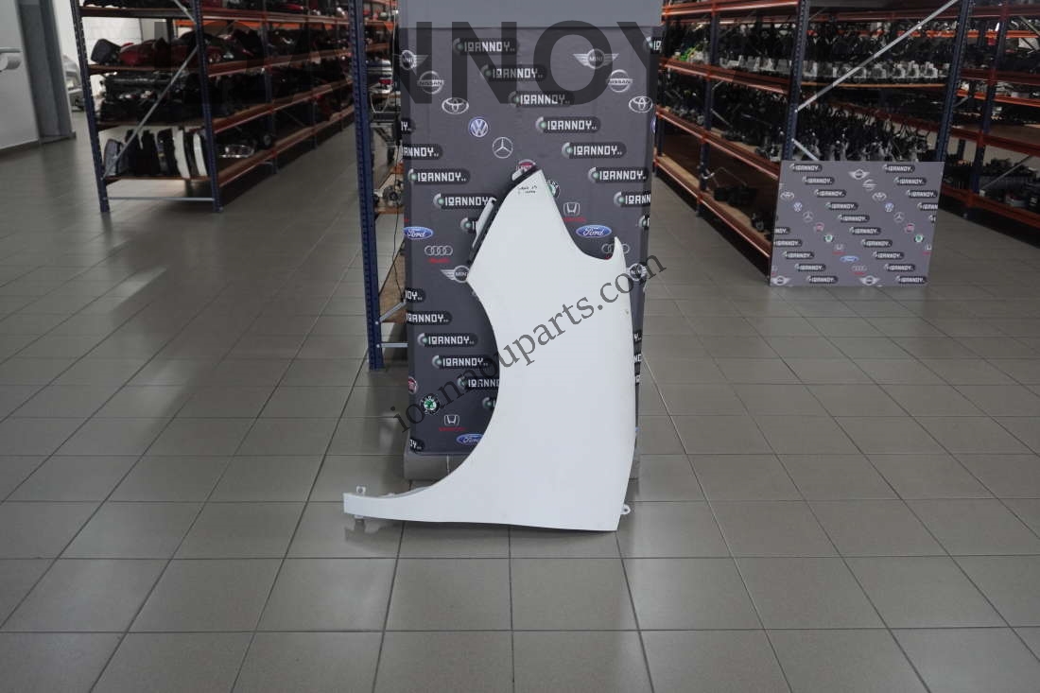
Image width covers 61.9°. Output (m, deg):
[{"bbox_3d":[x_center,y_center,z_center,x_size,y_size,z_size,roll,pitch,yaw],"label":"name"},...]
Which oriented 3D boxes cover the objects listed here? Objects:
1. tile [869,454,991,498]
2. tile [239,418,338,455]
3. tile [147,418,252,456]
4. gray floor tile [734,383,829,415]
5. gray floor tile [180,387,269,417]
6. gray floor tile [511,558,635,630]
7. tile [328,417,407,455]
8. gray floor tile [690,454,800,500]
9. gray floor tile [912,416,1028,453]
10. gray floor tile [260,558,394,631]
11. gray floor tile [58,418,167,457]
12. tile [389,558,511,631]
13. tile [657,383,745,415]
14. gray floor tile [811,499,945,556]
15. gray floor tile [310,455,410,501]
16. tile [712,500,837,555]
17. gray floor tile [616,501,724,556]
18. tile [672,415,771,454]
[{"bbox_3d":[1.317,0.421,2.798,0.300,0.010,0.300,0,20,-2],"label":"tile"},{"bbox_3d":[-0.797,0.314,3.020,0.300,0.010,0.300,0,20,-2],"label":"tile"},{"bbox_3d":[-1.108,0.318,3.043,0.301,0.010,0.301,0,20,-2],"label":"tile"},{"bbox_3d":[1.000,0.212,3.354,0.300,0.010,0.300,0,20,-2],"label":"gray floor tile"},{"bbox_3d":[-1.106,0.210,3.293,0.300,0.010,0.300,0,20,-2],"label":"gray floor tile"},{"bbox_3d":[0.129,0.627,2.199,0.300,0.010,0.300,0,20,-2],"label":"gray floor tile"},{"bbox_3d":[-0.500,0.316,3.035,0.300,0.010,0.300,0,20,-2],"label":"tile"},{"bbox_3d":[0.715,0.420,2.780,0.300,0.010,0.300,0,20,-2],"label":"gray floor tile"},{"bbox_3d":[1.610,0.317,3.089,0.300,0.010,0.300,0,20,-2],"label":"gray floor tile"},{"bbox_3d":[-0.474,0.627,2.185,0.300,0.010,0.300,0,20,-2],"label":"gray floor tile"},{"bbox_3d":[-1.394,0.313,2.996,0.298,0.010,0.298,0,20,-2],"label":"gray floor tile"},{"bbox_3d":[-0.173,0.627,2.194,0.300,0.010,0.300,0,20,-2],"label":"tile"},{"bbox_3d":[0.701,0.214,3.354,0.300,0.010,0.300,0,20,-2],"label":"tile"},{"bbox_3d":[1.034,0.530,2.531,0.301,0.010,0.301,0,20,-2],"label":"gray floor tile"},{"bbox_3d":[-0.487,0.417,2.739,0.298,0.010,0.298,0,20,-2],"label":"gray floor tile"},{"bbox_3d":[0.725,0.525,2.504,0.300,0.010,0.300,0,20,-2],"label":"tile"},{"bbox_3d":[0.427,0.529,2.514,0.301,0.010,0.301,0,20,-2],"label":"gray floor tile"},{"bbox_3d":[0.715,0.321,3.093,0.301,0.010,0.301,0,20,-2],"label":"tile"}]

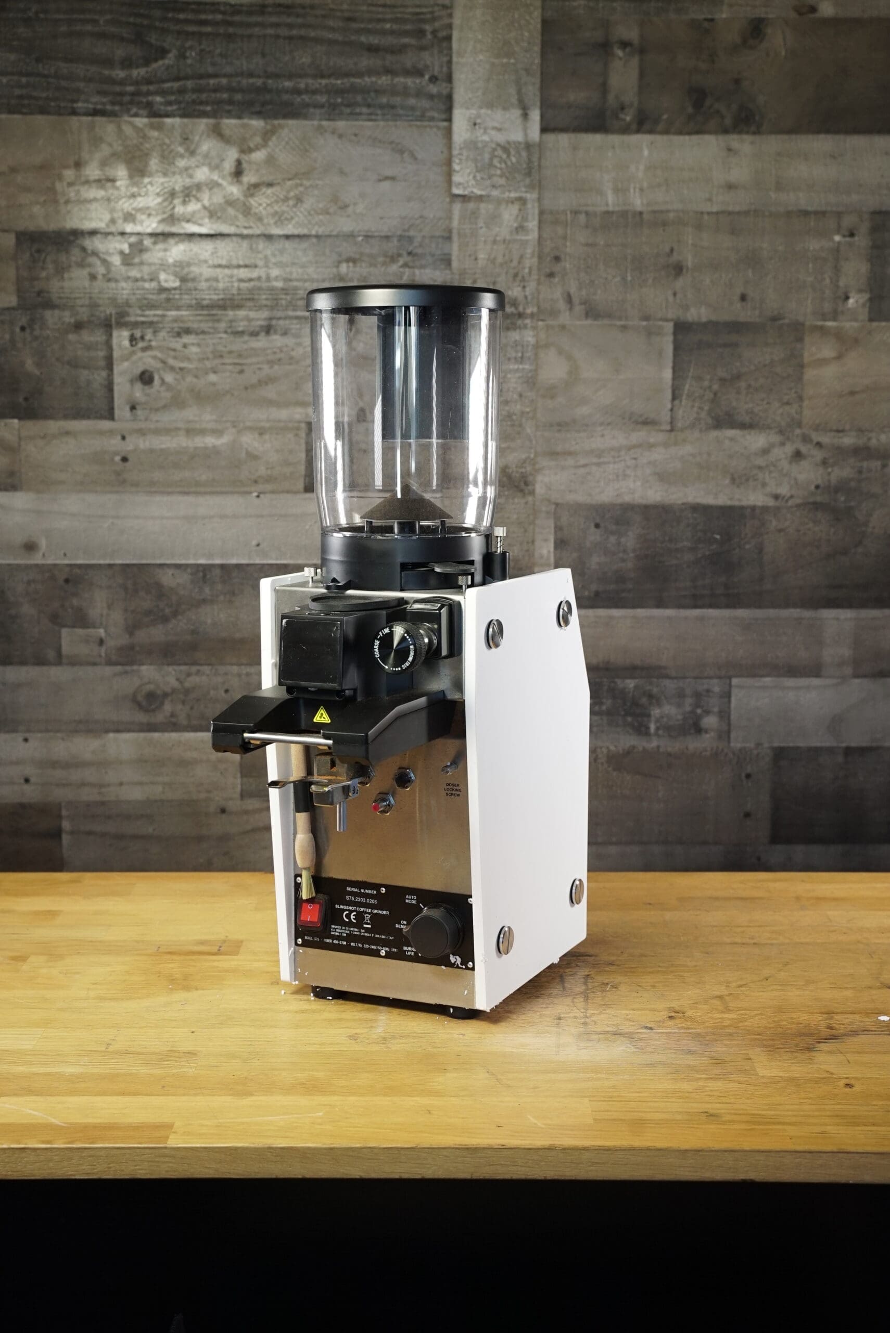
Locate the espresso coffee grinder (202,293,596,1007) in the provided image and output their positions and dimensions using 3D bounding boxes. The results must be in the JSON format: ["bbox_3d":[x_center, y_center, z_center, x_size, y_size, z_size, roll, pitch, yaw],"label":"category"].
[{"bbox_3d":[-0.040,-0.011,1.678,0.215,0.651,0.416,4,9,25],"label":"espresso coffee grinder"}]

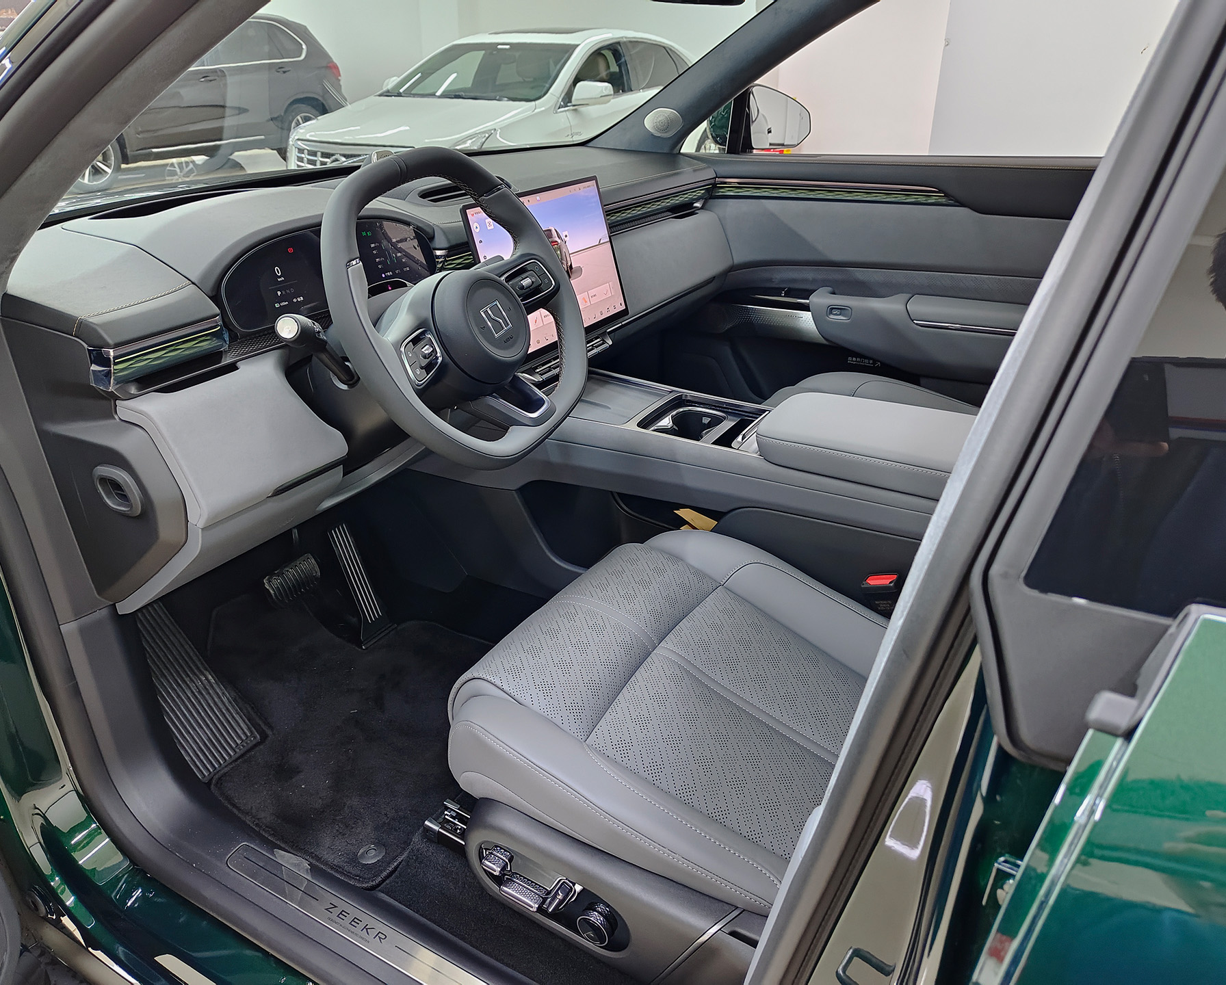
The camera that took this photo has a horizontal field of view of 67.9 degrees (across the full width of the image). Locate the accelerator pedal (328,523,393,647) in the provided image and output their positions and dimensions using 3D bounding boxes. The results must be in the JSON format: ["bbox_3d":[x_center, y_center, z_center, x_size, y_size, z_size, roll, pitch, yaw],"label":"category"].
[{"bbox_3d":[-0.432,0.155,1.537,0.045,0.205,0.065,-13,12,35],"label":"accelerator pedal"}]

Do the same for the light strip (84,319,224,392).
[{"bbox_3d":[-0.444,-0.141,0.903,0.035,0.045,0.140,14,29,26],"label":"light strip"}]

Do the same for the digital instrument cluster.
[{"bbox_3d":[-0.323,-0.273,1.070,0.040,0.100,0.330,-5,20,33],"label":"digital instrument cluster"}]

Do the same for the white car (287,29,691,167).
[{"bbox_3d":[-0.622,-3.135,7.800,1.860,1.480,5.000,13,29,25],"label":"white car"}]

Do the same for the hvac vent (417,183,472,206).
[{"bbox_3d":[-0.246,-0.456,1.397,0.080,0.027,0.160,14,29,26],"label":"hvac vent"}]

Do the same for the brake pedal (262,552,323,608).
[{"bbox_3d":[-0.494,0.134,1.404,0.035,0.060,0.105,-13,15,35],"label":"brake pedal"}]

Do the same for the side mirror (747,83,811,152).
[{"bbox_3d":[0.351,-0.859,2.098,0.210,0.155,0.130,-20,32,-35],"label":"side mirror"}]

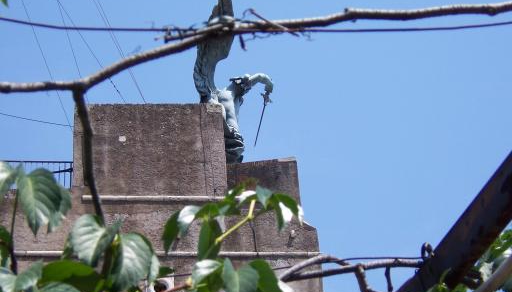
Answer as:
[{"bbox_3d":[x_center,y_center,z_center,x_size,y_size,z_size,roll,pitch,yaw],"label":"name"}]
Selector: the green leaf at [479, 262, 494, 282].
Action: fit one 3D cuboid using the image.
[{"bbox_3d":[0.468,0.258,3.000,0.036,0.048,0.022,-8,-32,8],"label":"green leaf"}]

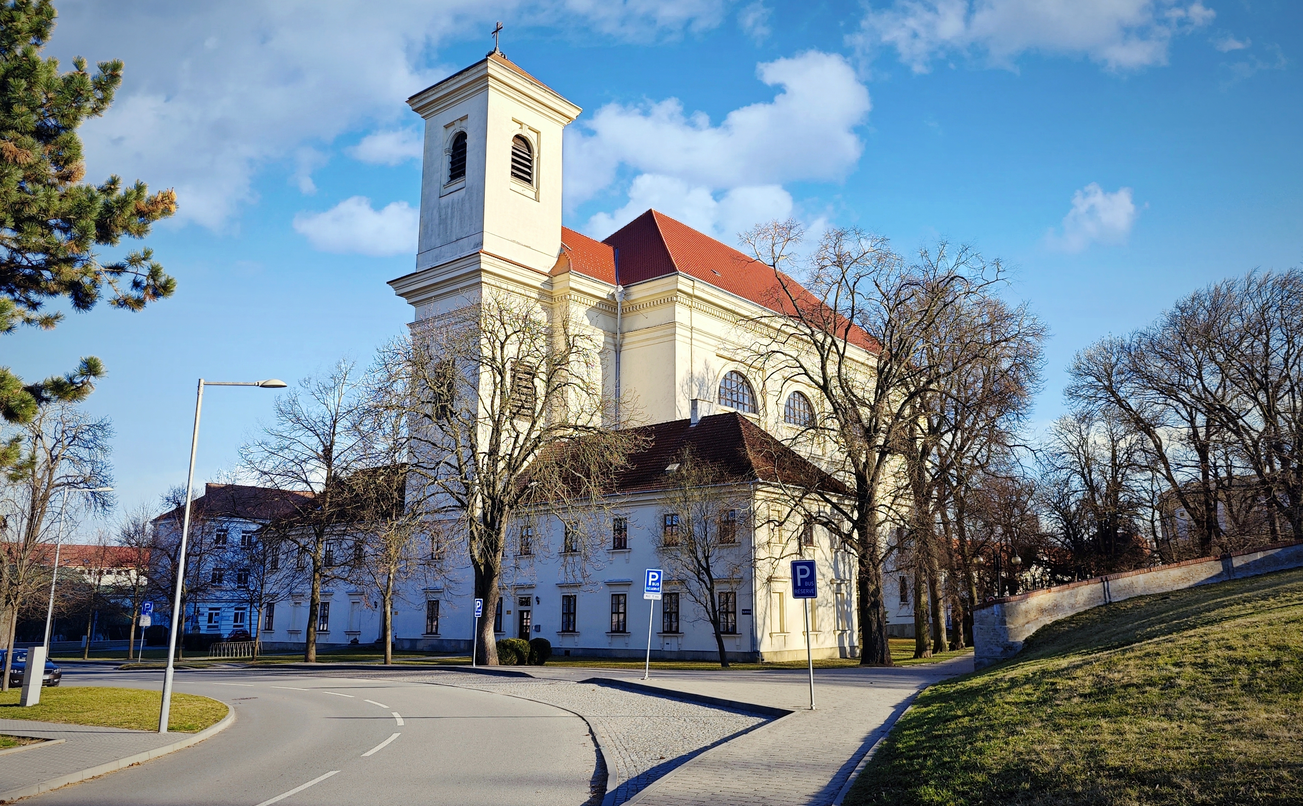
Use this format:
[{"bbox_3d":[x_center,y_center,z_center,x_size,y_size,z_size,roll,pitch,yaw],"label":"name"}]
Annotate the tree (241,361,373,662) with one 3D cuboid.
[{"bbox_3d":[-15.619,4.771,39.449,5.450,13.530,5.280,5,-14,-20],"label":"tree"}]

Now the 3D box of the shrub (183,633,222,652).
[{"bbox_3d":[-26.681,14.174,51.410,2.160,1.050,1.730,6,-15,-26],"label":"shrub"}]

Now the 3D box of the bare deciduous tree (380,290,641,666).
[{"bbox_3d":[-5.877,2.834,37.146,10.890,16.030,10.570,2,-14,-10],"label":"bare deciduous tree"}]

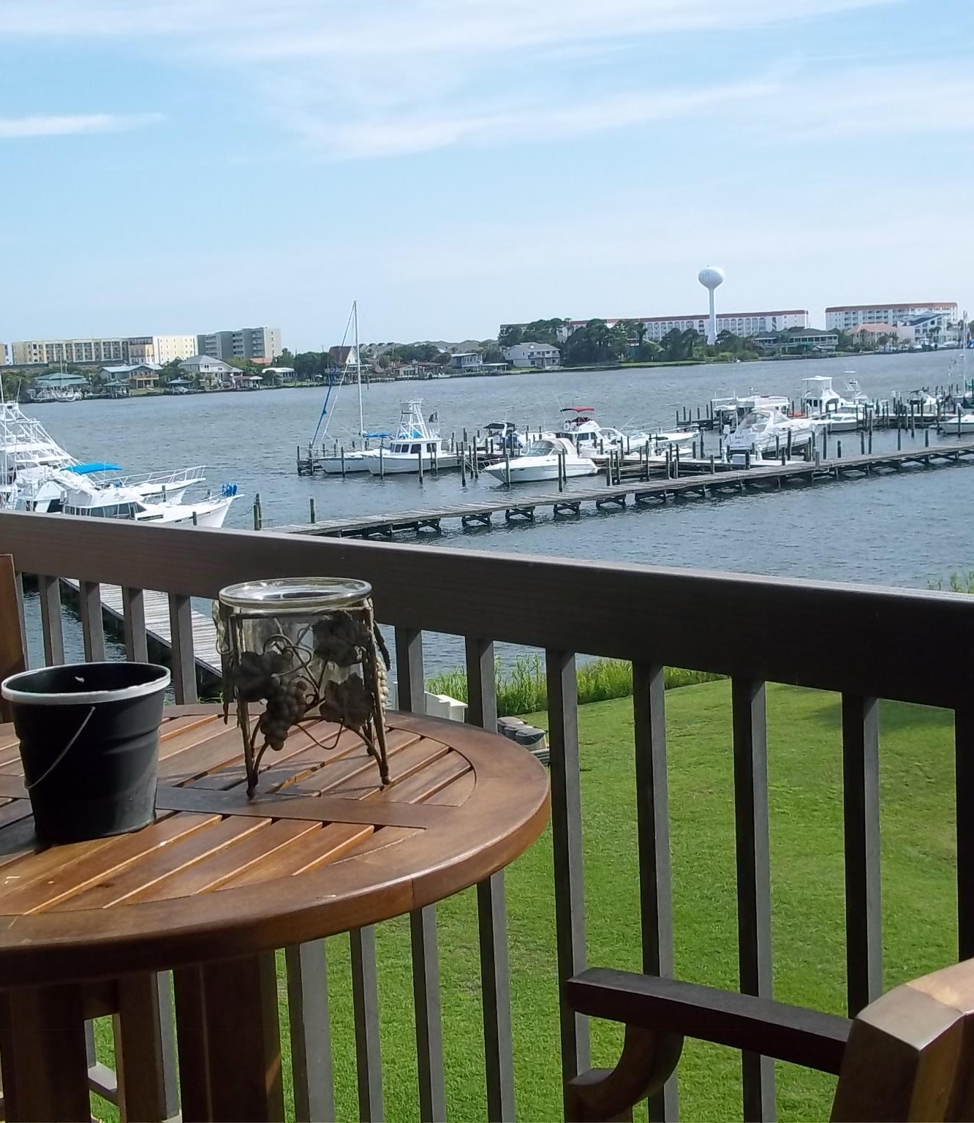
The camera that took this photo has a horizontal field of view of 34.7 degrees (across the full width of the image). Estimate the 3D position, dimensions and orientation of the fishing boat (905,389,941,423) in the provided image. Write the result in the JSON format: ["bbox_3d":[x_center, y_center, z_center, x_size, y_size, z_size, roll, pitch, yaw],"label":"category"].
[{"bbox_3d":[38.570,-13.669,137.653,2.400,2.900,5.800,3,10,38],"label":"fishing boat"}]

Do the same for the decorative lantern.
[{"bbox_3d":[-0.239,0.158,2.018,0.208,0.242,0.205,-4,8,-12],"label":"decorative lantern"}]

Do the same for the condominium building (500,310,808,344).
[{"bbox_3d":[91.275,-123.624,849.687,168.000,18.500,20.000,-3,8,-1],"label":"condominium building"}]

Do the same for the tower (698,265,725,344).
[{"bbox_3d":[105.649,-118.787,731.358,12.100,40.700,12.100,-3,8,0],"label":"tower"}]

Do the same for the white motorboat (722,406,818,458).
[{"bbox_3d":[19.913,-9.303,108.861,8.500,3.200,2.800,-10,11,-44],"label":"white motorboat"}]

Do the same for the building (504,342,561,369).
[{"bbox_3d":[14.565,-64.697,490.858,13.500,8.600,11.000,-10,10,-42],"label":"building"}]

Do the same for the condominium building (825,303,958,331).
[{"bbox_3d":[189.692,-111.342,730.877,61.000,17.500,18.000,-4,8,-12],"label":"condominium building"}]

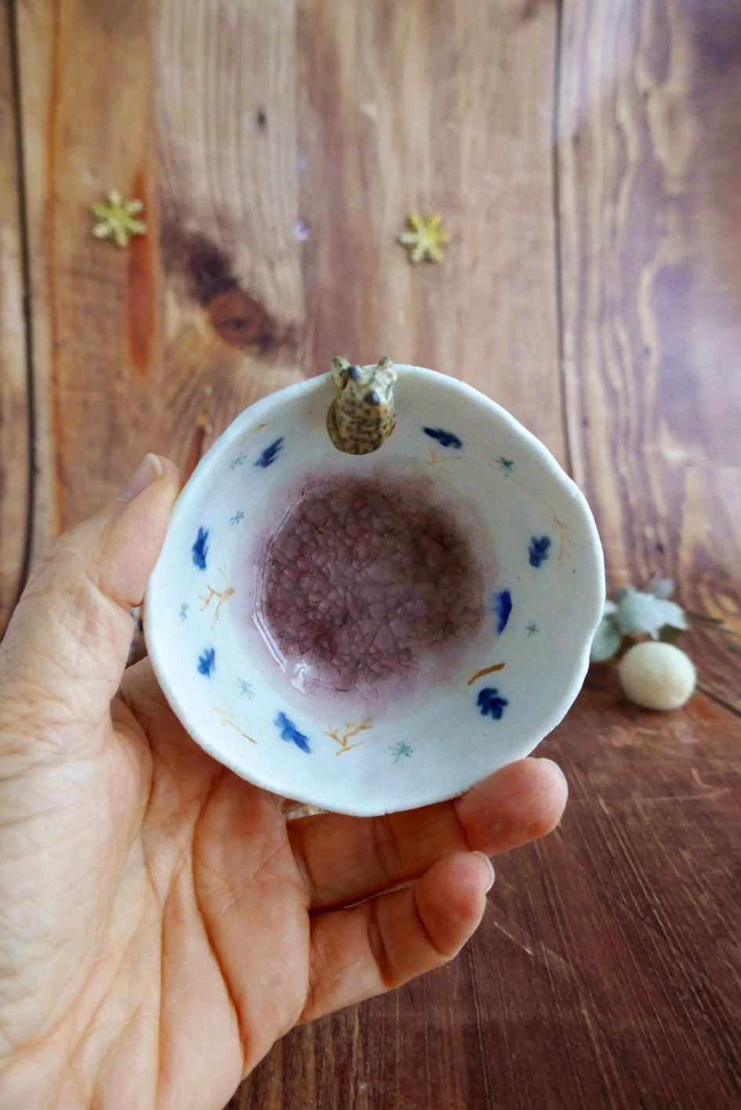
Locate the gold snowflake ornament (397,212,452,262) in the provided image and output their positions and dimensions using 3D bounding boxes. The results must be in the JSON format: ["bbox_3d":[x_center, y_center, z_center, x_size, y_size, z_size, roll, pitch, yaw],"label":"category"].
[{"bbox_3d":[0.038,-0.224,0.545,0.037,0.037,0.005,0,5,0],"label":"gold snowflake ornament"}]

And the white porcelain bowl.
[{"bbox_3d":[0.001,0.008,0.174,0.091,0.090,0.041,0,-1,-2],"label":"white porcelain bowl"}]

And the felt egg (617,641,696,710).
[{"bbox_3d":[0.160,0.067,0.430,0.045,0.040,0.043,0,13,0],"label":"felt egg"}]

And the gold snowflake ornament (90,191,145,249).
[{"bbox_3d":[-0.178,-0.238,0.545,0.038,0.039,0.005,0,5,0],"label":"gold snowflake ornament"}]

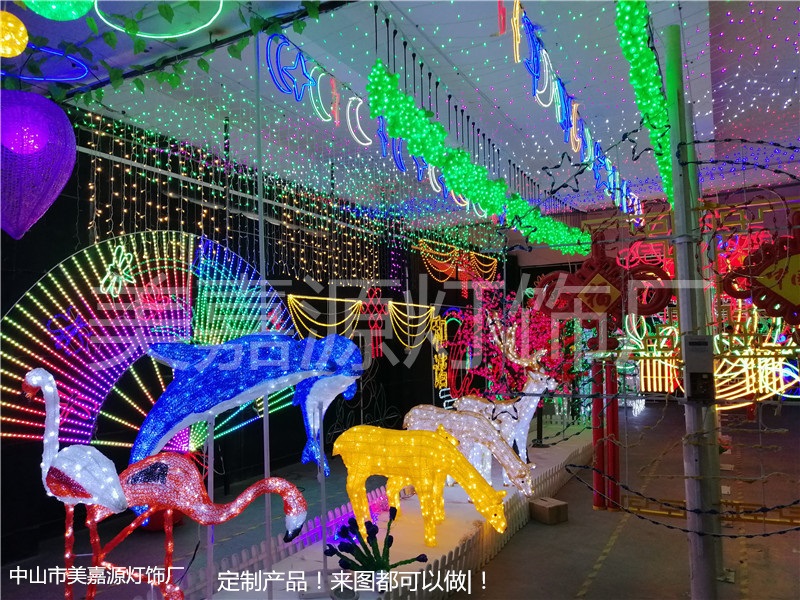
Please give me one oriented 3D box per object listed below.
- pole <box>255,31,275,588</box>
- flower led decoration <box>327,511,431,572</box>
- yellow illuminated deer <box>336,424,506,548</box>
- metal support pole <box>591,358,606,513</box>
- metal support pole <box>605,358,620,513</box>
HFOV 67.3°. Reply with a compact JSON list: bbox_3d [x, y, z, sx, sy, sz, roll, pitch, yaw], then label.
[{"bbox_3d":[-0.770,0.010,3.399,0.032,3.185,0.032,-2,-5,0],"label":"pole"},{"bbox_3d":[-0.139,1.439,3.550,0.580,0.380,0.480,-2,-5,0],"label":"flower led decoration"},{"bbox_3d":[0.100,1.240,4.205,1.240,0.760,0.440,-2,-4,18],"label":"yellow illuminated deer"},{"bbox_3d":[1.775,1.203,5.363,0.105,1.290,0.105,-1,-4,0],"label":"metal support pole"},{"bbox_3d":[1.896,1.200,5.356,0.105,1.290,0.105,-1,-4,0],"label":"metal support pole"}]

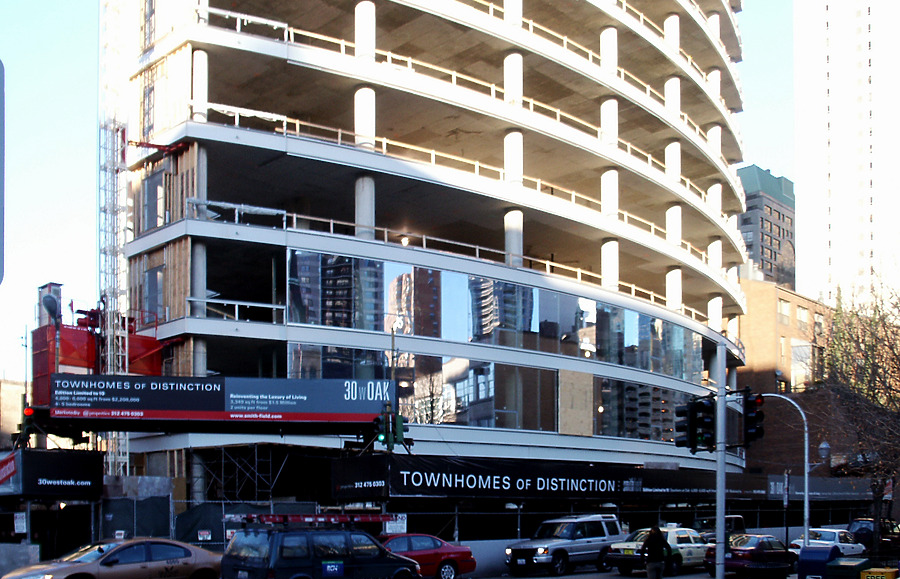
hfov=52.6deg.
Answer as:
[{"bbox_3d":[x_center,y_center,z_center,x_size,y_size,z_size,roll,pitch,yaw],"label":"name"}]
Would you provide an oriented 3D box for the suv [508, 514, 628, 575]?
[{"bbox_3d":[4.100,9.040,32.300,1.890,1.950,4.700,-11,-17,39],"label":"suv"}]

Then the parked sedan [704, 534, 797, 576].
[{"bbox_3d":[10.952,9.592,33.000,1.740,1.410,4.500,-10,-17,38],"label":"parked sedan"}]

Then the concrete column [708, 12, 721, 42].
[{"bbox_3d":[15.812,-15.065,54.400,0.800,2.950,0.800,-8,-12,43],"label":"concrete column"}]

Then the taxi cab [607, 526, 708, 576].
[{"bbox_3d":[7.334,8.645,30.200,1.960,1.500,5.350,-8,-12,43],"label":"taxi cab"}]

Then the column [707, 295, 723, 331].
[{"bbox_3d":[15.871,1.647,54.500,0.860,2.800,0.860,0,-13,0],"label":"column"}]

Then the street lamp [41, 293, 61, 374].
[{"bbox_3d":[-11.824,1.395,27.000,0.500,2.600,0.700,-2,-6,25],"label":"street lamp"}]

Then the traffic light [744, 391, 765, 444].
[{"bbox_3d":[4.969,2.104,14.900,0.290,0.860,0.330,12,-18,-42],"label":"traffic light"}]

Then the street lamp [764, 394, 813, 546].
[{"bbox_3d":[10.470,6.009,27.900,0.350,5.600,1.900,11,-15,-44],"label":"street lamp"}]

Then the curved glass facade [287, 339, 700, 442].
[{"bbox_3d":[4.260,4.750,38.400,24.500,2.750,1.900,9,-14,-40],"label":"curved glass facade"}]

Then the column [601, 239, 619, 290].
[{"bbox_3d":[7.560,-0.921,43.000,0.790,2.950,0.790,0,-9,0],"label":"column"}]

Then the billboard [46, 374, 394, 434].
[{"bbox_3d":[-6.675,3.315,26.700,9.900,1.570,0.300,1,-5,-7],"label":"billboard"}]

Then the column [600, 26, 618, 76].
[{"bbox_3d":[7.607,-11.065,43.400,0.790,2.950,0.790,0,-9,0],"label":"column"}]

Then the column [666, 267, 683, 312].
[{"bbox_3d":[11.792,0.578,47.800,0.740,2.750,0.740,0,-5,0],"label":"column"}]

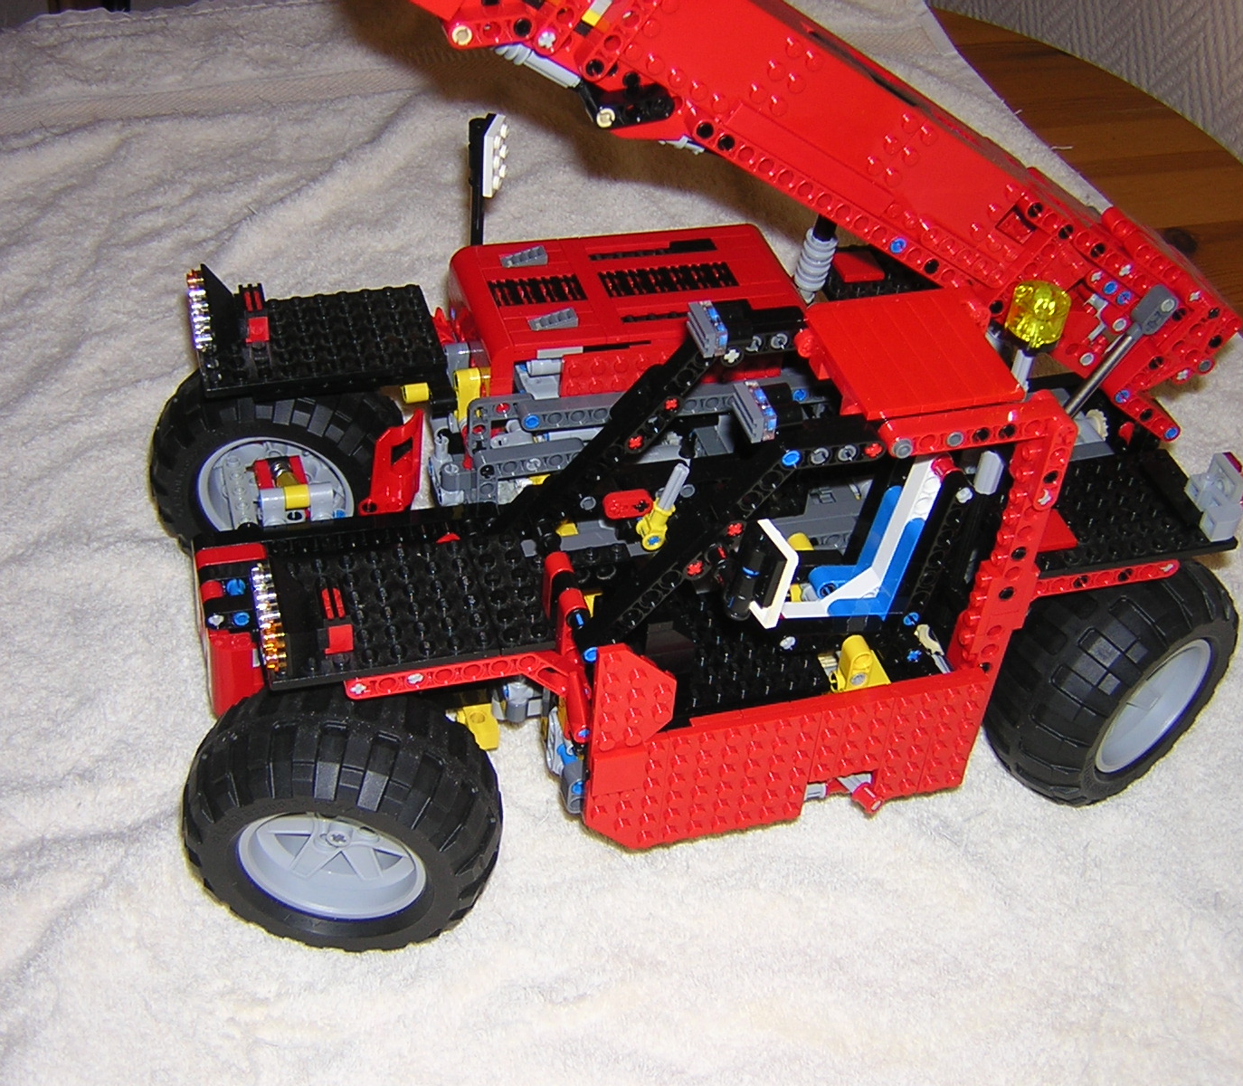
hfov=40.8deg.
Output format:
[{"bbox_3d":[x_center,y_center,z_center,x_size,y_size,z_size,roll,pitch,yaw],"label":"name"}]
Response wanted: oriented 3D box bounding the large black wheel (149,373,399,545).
[{"bbox_3d":[-0.123,-0.025,0.614,0.095,0.095,0.044,7,41,2],"label":"large black wheel"}]

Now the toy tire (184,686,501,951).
[{"bbox_3d":[-0.084,0.084,0.510,0.095,0.095,0.044,6,41,1],"label":"toy tire"}]

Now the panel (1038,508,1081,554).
[{"bbox_3d":[0.136,-0.004,0.544,0.017,0.004,0.021,-8,42,-14],"label":"panel"}]

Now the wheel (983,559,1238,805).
[{"bbox_3d":[0.169,0.045,0.579,0.095,0.095,0.044,-23,48,-29],"label":"wheel"}]

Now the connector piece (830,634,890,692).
[{"bbox_3d":[0.076,0.039,0.536,0.018,0.019,0.015,-8,42,-14],"label":"connector piece"}]

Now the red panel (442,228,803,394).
[{"bbox_3d":[0.001,-0.085,0.608,0.115,0.025,0.066,-8,42,-14],"label":"red panel"}]

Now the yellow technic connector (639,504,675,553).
[{"bbox_3d":[0.011,-0.005,0.525,0.011,0.018,0.010,2,39,-23],"label":"yellow technic connector"}]

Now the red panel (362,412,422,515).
[{"bbox_3d":[-0.078,-0.027,0.566,0.022,0.042,0.010,-8,42,-14],"label":"red panel"}]

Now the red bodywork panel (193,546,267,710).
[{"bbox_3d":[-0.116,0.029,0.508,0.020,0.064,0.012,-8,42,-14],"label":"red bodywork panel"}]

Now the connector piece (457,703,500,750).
[{"bbox_3d":[-0.046,0.060,0.544,0.014,0.014,0.012,-8,42,-14],"label":"connector piece"}]

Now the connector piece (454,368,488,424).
[{"bbox_3d":[-0.053,-0.051,0.578,0.009,0.024,0.008,-8,42,-14],"label":"connector piece"}]

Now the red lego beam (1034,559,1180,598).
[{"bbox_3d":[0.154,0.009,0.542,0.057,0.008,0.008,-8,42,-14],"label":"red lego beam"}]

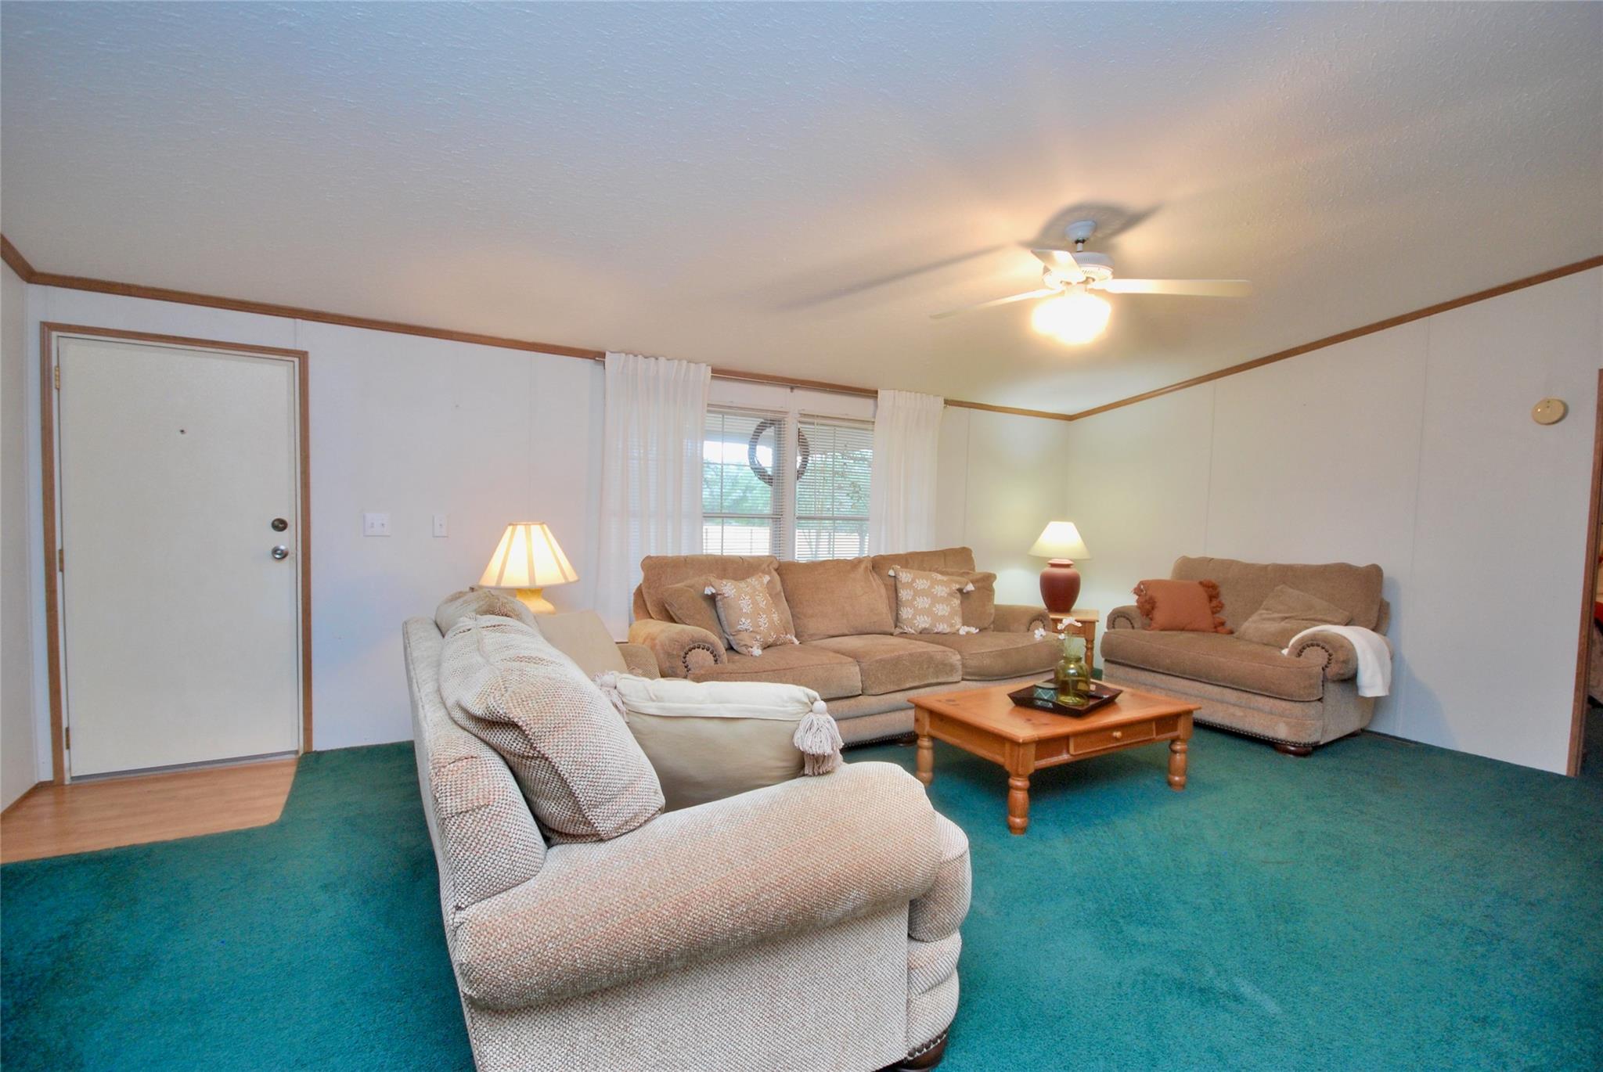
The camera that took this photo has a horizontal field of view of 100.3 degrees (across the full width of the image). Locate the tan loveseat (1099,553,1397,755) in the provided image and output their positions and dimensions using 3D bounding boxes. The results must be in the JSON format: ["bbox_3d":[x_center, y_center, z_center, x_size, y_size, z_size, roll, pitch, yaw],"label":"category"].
[{"bbox_3d":[2.898,0.685,4.441,0.930,0.980,1.420,-1,4,-41],"label":"tan loveseat"}]

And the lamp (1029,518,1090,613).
[{"bbox_3d":[1.914,0.238,4.986,0.420,0.650,0.420,0,3,-31],"label":"lamp"}]

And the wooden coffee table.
[{"bbox_3d":[1.174,0.986,3.116,1.140,0.410,0.630,0,3,-28],"label":"wooden coffee table"}]

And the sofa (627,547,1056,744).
[{"bbox_3d":[0.334,0.636,4.043,2.520,0.980,0.990,0,3,-29],"label":"sofa"}]

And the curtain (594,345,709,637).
[{"bbox_3d":[-0.888,-0.040,4.098,0.700,2.020,0.120,0,3,-31],"label":"curtain"}]

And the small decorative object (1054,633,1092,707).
[{"bbox_3d":[1.252,0.624,3.088,0.160,0.300,0.160,0,3,-31],"label":"small decorative object"}]

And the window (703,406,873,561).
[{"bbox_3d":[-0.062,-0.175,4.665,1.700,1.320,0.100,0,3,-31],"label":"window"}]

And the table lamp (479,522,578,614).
[{"bbox_3d":[-1.240,0.246,3.031,0.430,0.610,0.430,0,3,-31],"label":"table lamp"}]

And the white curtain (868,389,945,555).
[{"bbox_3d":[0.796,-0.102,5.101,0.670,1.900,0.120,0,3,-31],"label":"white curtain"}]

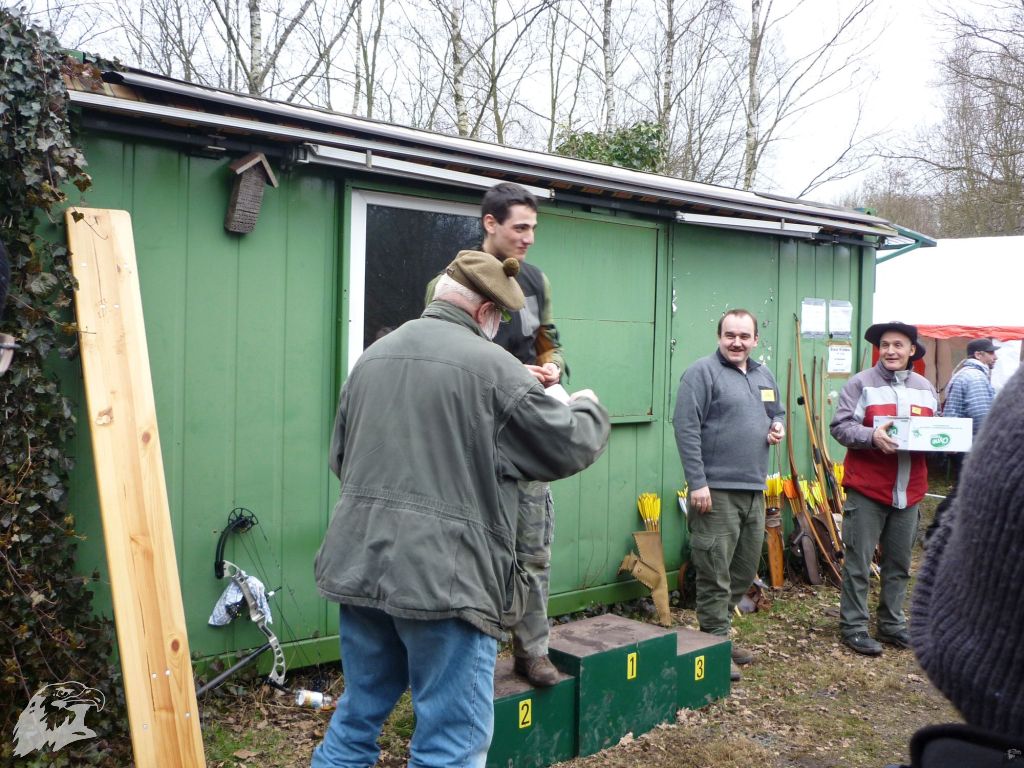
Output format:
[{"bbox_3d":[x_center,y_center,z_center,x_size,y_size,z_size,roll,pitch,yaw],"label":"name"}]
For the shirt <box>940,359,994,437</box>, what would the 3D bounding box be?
[{"bbox_3d":[3.663,0.150,7.850,0.400,0.700,0.520,1,1,22],"label":"shirt"}]

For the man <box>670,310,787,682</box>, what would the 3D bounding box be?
[{"bbox_3d":[1.044,0.530,4.755,0.540,1.784,0.370,1,1,-20],"label":"man"}]

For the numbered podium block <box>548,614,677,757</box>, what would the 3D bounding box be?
[{"bbox_3d":[0.348,1.230,4.067,0.594,0.374,0.388,0,1,-43],"label":"numbered podium block"}]

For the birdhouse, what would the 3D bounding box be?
[{"bbox_3d":[-1.124,-0.818,4.189,0.180,0.330,0.110,17,-11,-41],"label":"birdhouse"}]

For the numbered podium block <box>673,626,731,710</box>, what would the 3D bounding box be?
[{"bbox_3d":[0.733,1.285,4.377,0.393,0.272,0.323,0,1,-43],"label":"numbered podium block"}]

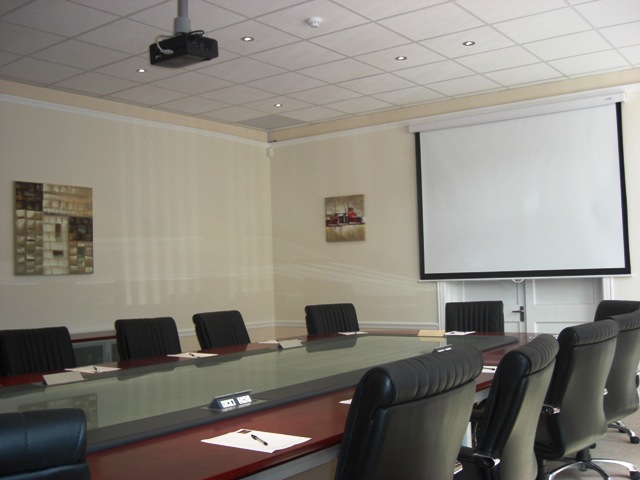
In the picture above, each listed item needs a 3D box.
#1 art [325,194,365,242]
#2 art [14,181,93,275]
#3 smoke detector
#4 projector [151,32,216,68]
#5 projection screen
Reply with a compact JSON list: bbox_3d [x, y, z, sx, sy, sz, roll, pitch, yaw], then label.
[{"bbox_3d":[0.297,-0.239,8.055,0.525,0.515,0.033,-4,-3,36],"label":"art"},{"bbox_3d":[-2.357,-0.090,6.255,0.035,0.800,0.790,-4,-3,36],"label":"art"},{"bbox_3d":[-0.037,-1.478,4.768,0.103,0.053,0.103,-2,-2,0],"label":"smoke detector"},{"bbox_3d":[-0.686,-0.947,3.547,0.300,0.098,0.210,-4,-3,40],"label":"projector"},{"bbox_3d":[1.868,-0.418,6.827,2.110,1.590,0.070,-4,-3,36],"label":"projection screen"}]

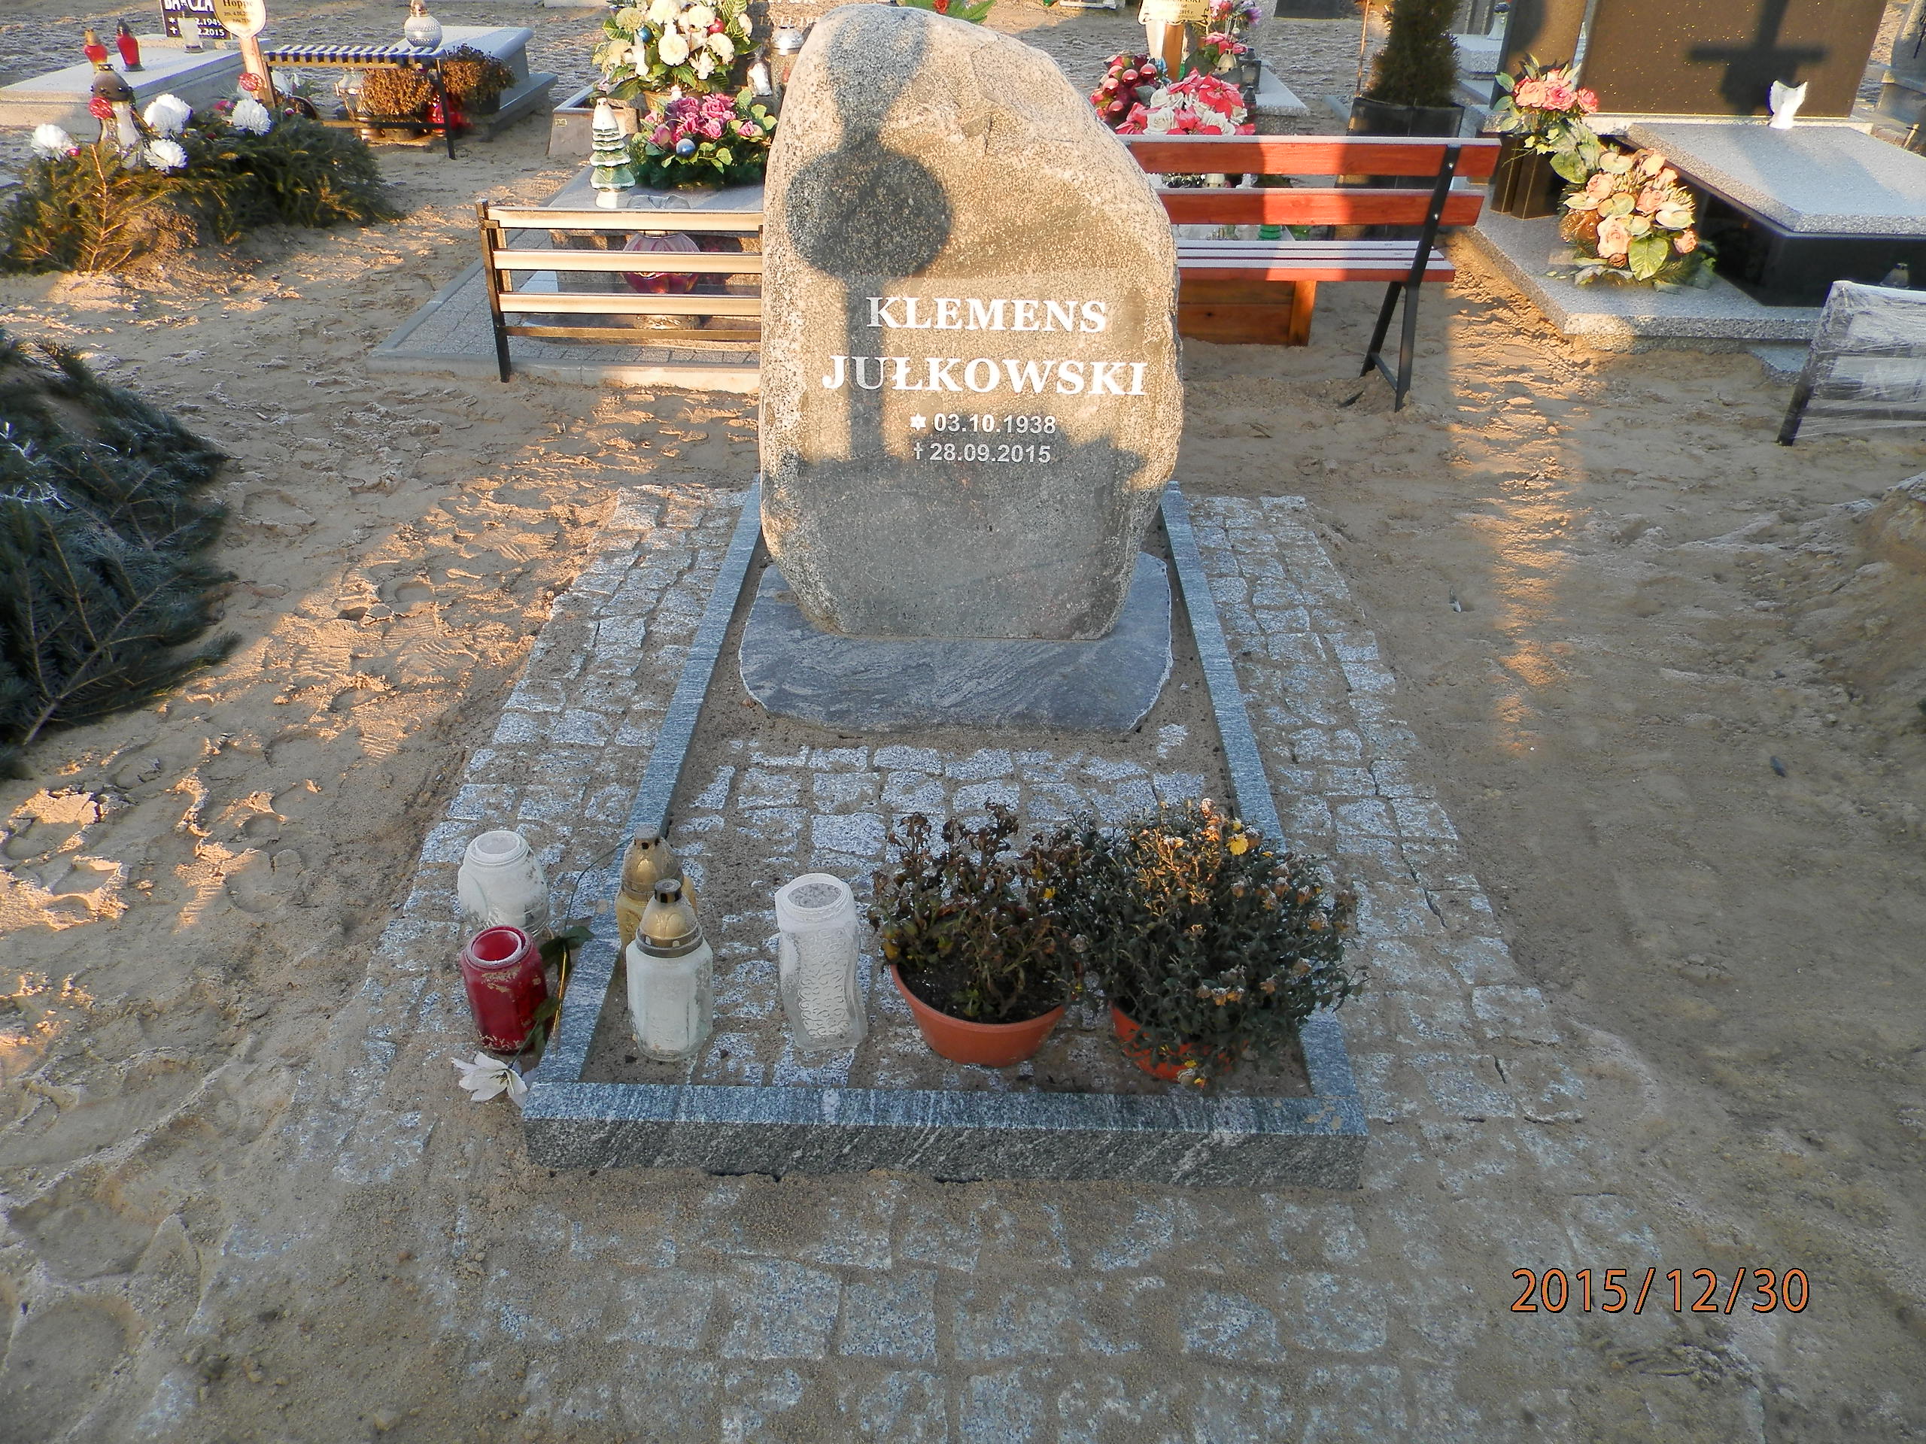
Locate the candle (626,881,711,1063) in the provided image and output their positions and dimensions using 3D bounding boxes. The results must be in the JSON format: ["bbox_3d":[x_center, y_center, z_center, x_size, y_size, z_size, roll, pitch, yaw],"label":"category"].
[{"bbox_3d":[-0.339,0.282,1.608,0.096,0.235,0.096,5,33,-2],"label":"candle"}]

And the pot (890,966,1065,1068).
[{"bbox_3d":[0.025,0.327,1.665,0.223,0.110,0.223,1,33,0],"label":"pot"}]

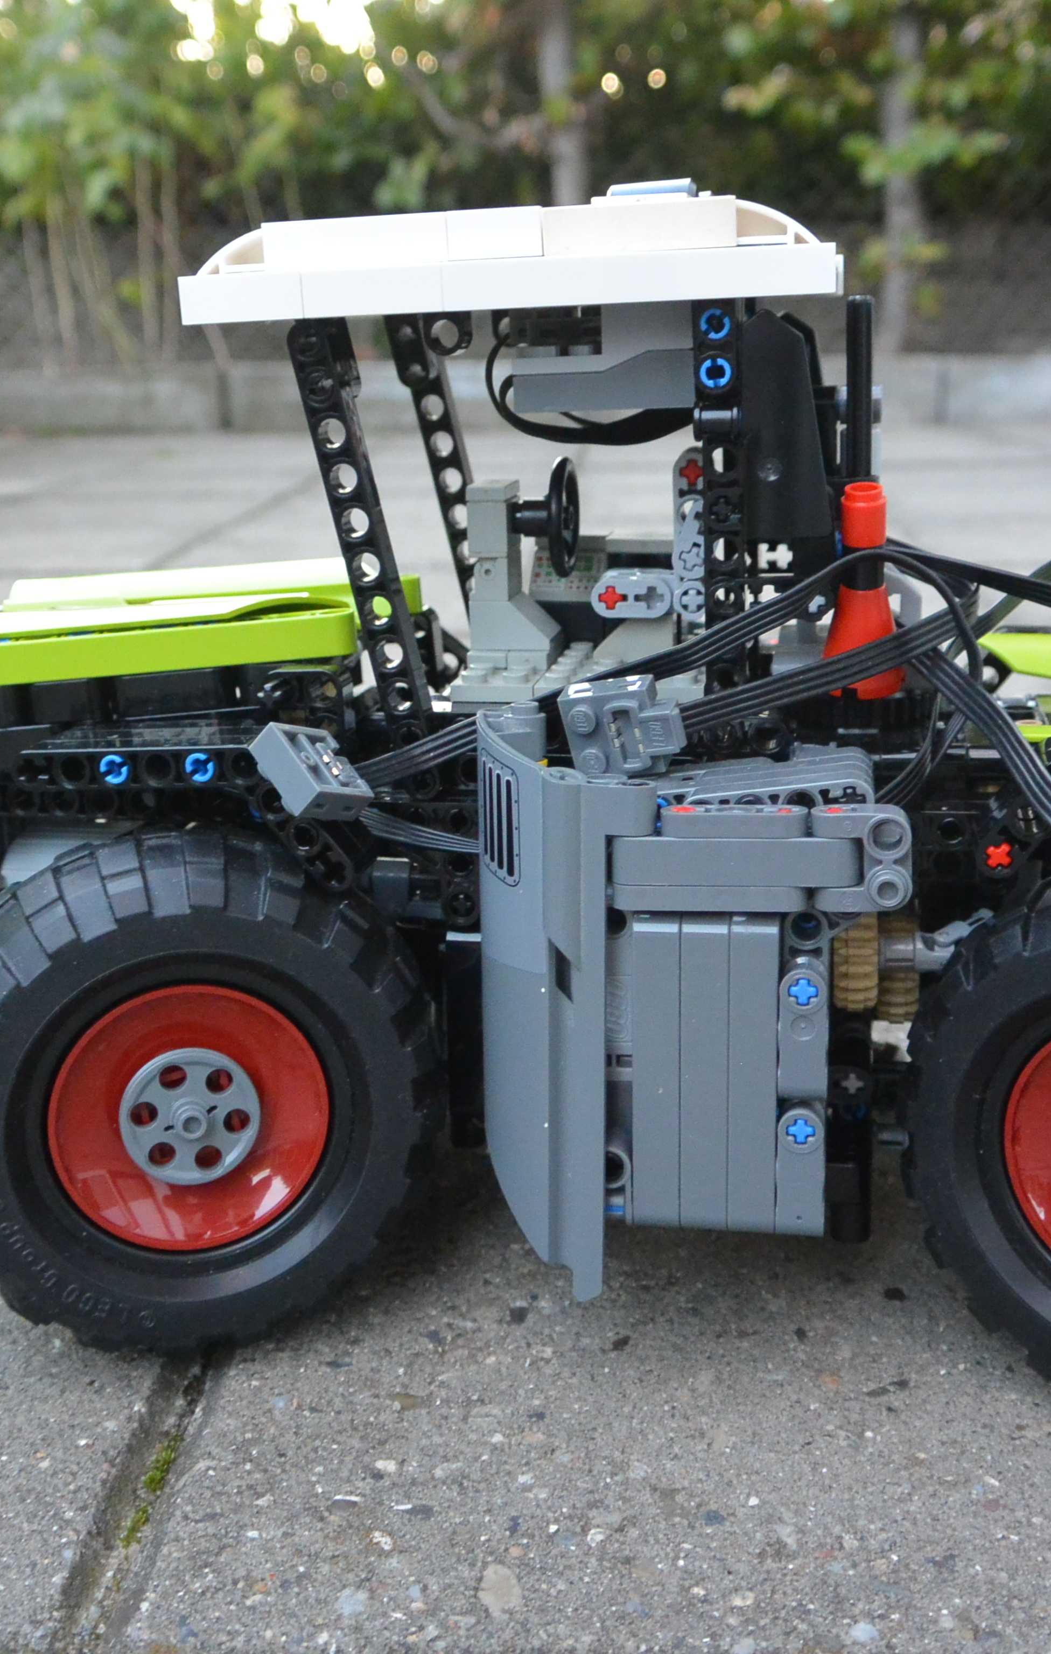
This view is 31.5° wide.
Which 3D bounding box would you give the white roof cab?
[{"bbox_3d":[0.004,-0.109,0.352,0.113,0.021,0.104,0,16,10],"label":"white roof cab"}]

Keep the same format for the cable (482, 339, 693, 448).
[{"bbox_3d":[0.012,-0.081,0.346,0.040,0.021,0.020,1,16,10],"label":"cable"}]

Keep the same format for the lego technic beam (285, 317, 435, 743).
[{"bbox_3d":[-0.027,-0.047,0.335,0.008,0.088,0.008,-11,14,13],"label":"lego technic beam"}]

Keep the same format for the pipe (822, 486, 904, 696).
[{"bbox_3d":[0.065,-0.045,0.354,0.016,0.039,0.016,1,15,9],"label":"pipe"}]

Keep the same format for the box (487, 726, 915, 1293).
[{"bbox_3d":[0.025,0.029,0.320,0.077,0.087,0.052,1,16,10],"label":"box"}]

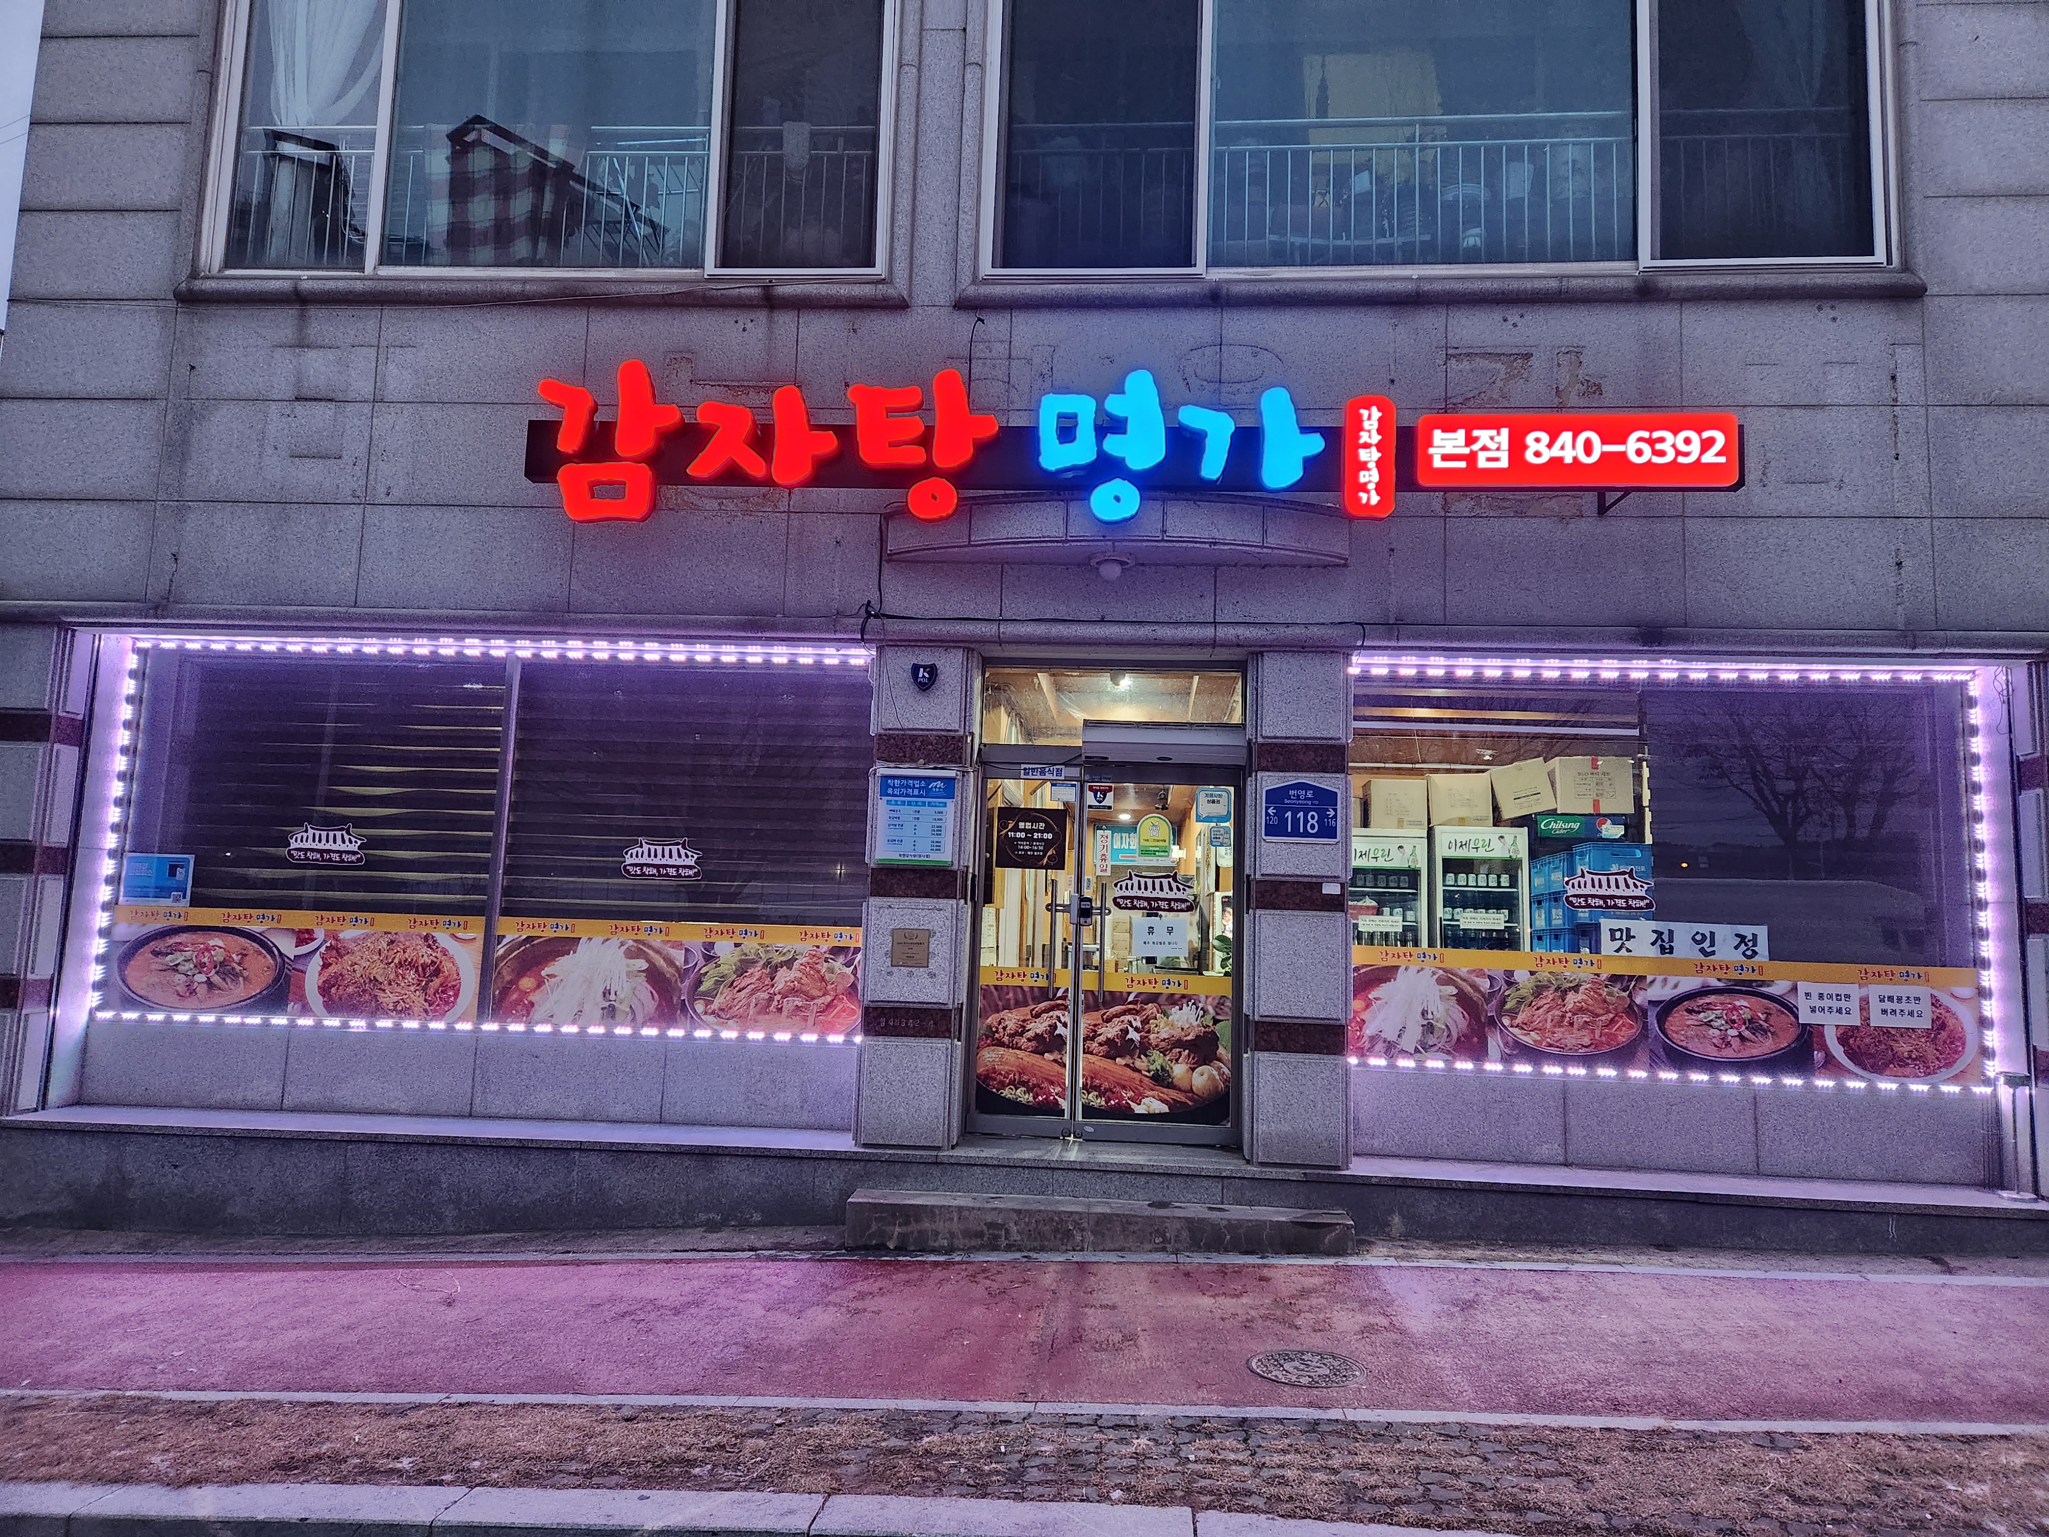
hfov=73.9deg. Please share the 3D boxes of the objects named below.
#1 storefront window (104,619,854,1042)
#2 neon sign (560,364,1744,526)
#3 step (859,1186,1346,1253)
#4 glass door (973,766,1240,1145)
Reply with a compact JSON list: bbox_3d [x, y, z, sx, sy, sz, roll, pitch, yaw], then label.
[{"bbox_3d":[-3.051,0.377,7.773,4.451,2.195,0.060,1,-7,4],"label":"storefront window"},{"bbox_3d":[0.446,-1.631,6.975,6.133,0.836,0.201,1,-7,4],"label":"neon sign"},{"bbox_3d":[0.351,2.201,6.564,2.397,0.206,0.312,1,-7,4],"label":"step"},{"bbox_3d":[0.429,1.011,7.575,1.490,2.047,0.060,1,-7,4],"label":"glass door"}]

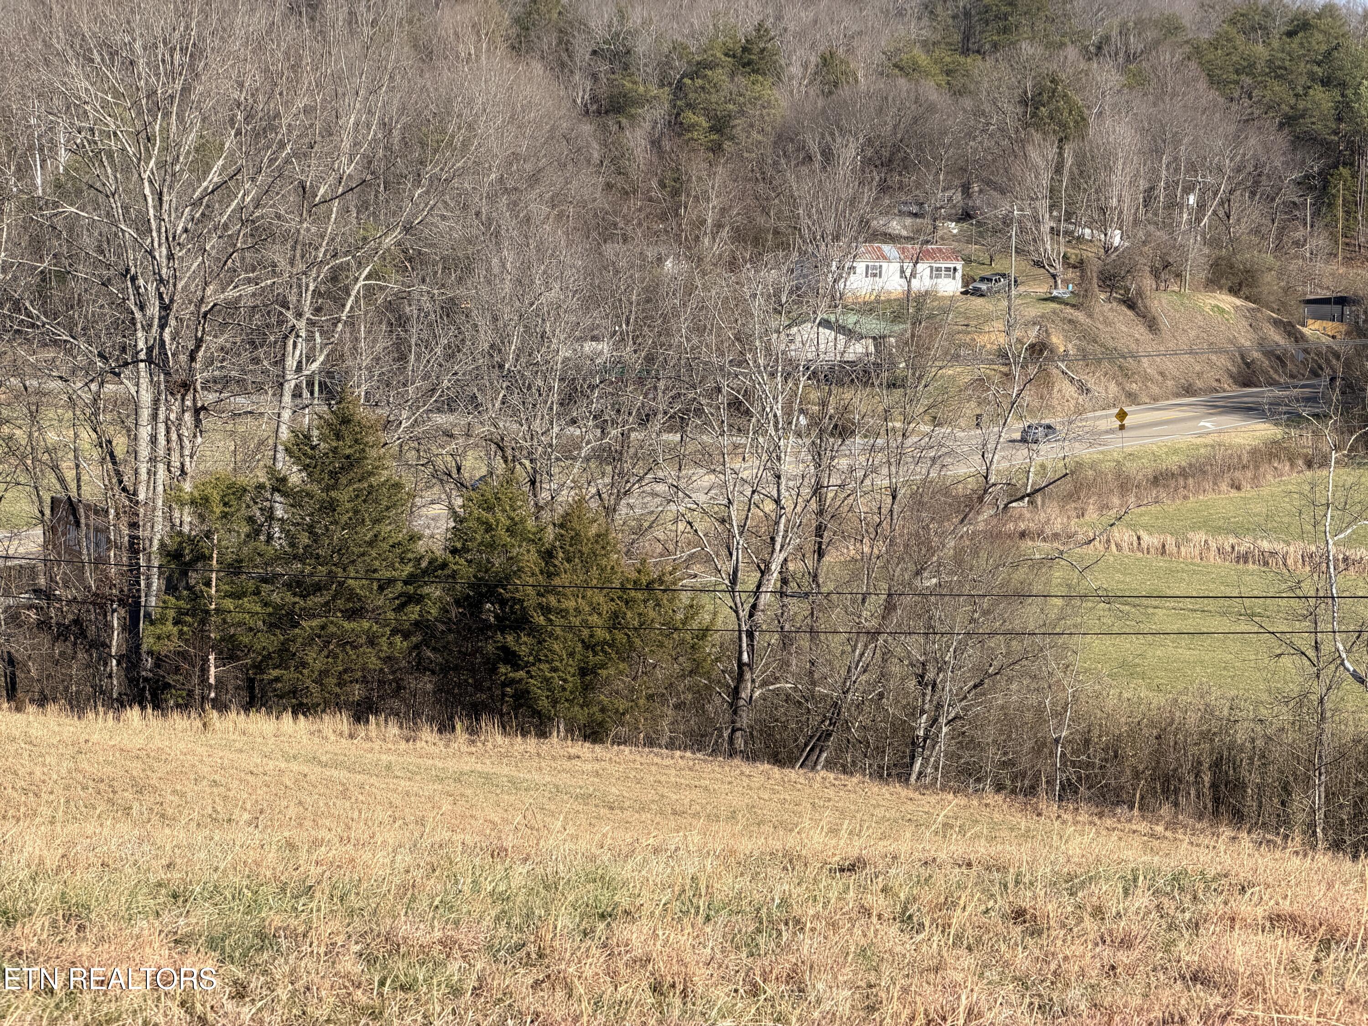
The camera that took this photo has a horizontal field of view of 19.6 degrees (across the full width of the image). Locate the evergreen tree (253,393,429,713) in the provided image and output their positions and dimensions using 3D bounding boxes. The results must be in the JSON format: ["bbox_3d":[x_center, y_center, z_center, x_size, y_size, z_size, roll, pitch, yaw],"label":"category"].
[{"bbox_3d":[-9.289,1.114,107.000,4.500,8.900,4.500,0,6,0],"label":"evergreen tree"}]

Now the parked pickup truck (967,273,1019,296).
[{"bbox_3d":[31.763,-23.362,405.000,1.980,1.850,5.700,5,11,39],"label":"parked pickup truck"}]

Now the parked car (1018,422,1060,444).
[{"bbox_3d":[30.303,-6.817,337.000,1.800,1.500,4.500,3,6,25],"label":"parked car"}]

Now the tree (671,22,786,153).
[{"bbox_3d":[6.397,-60.812,570.000,15.500,20.000,14.500,0,6,0],"label":"tree"}]

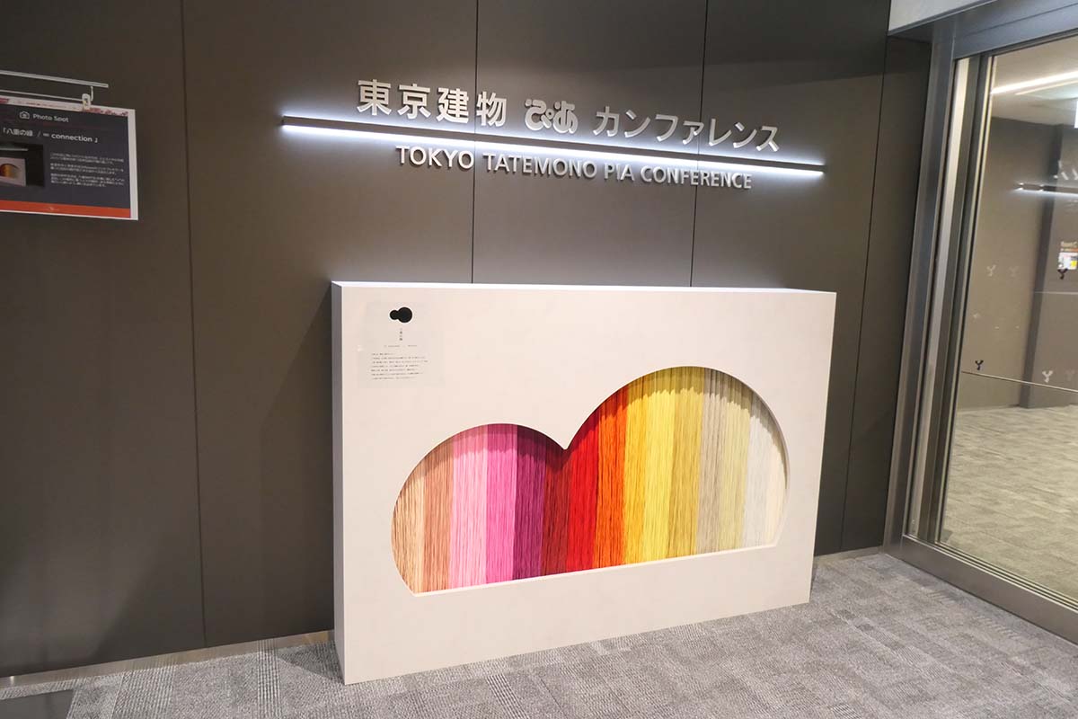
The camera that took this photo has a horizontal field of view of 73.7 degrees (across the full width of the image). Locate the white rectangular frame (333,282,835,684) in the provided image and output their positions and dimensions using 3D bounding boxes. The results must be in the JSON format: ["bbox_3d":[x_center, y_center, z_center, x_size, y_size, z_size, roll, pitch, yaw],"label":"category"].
[{"bbox_3d":[0.217,0.377,2.691,1.870,1.283,0.284,-1,9,-21],"label":"white rectangular frame"}]

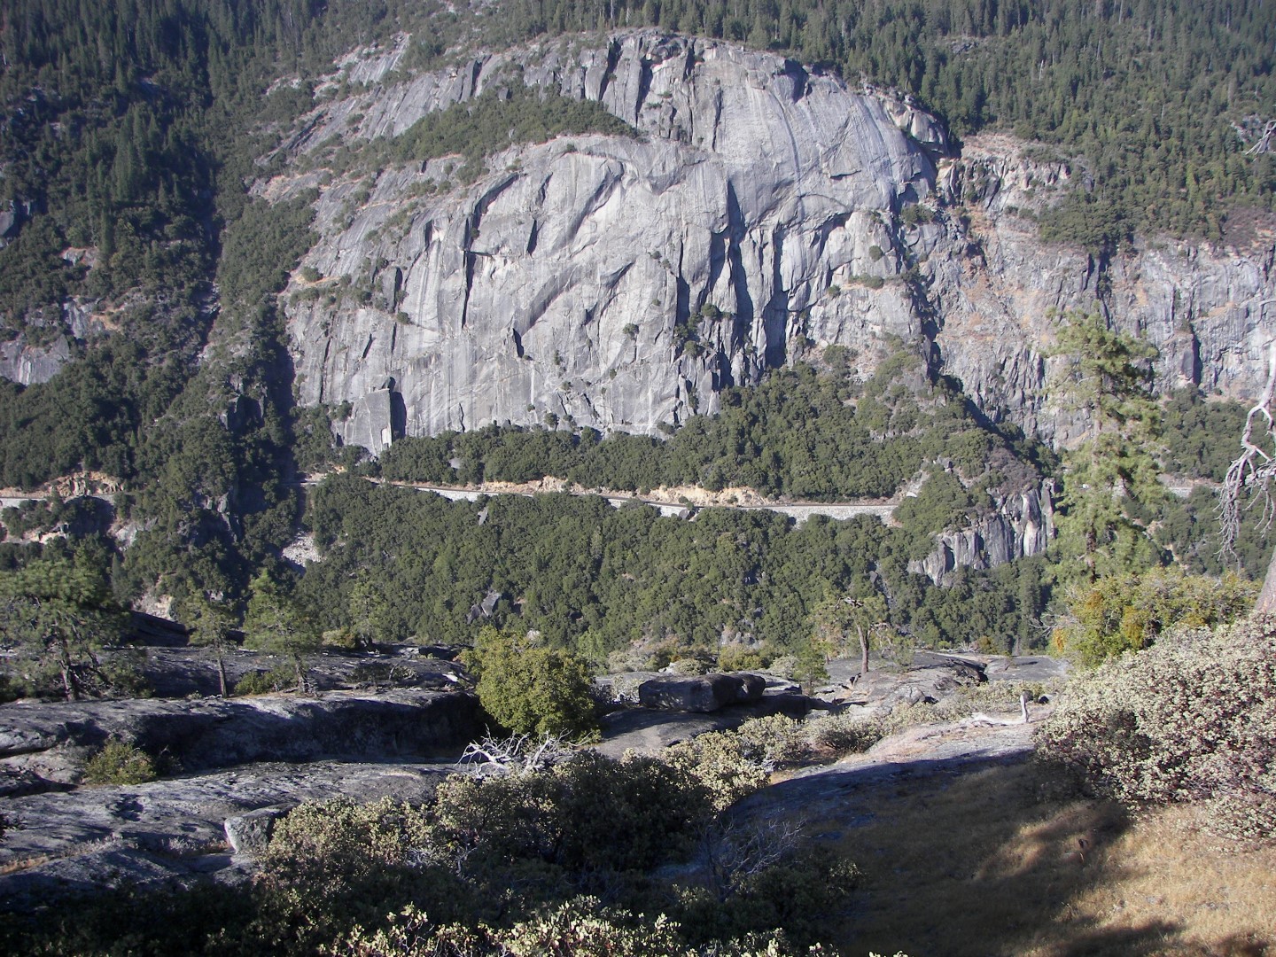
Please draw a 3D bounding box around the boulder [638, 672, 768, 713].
[{"bbox_3d":[1.600,5.320,33.000,2.950,0.900,1.800,3,12,15],"label":"boulder"}]

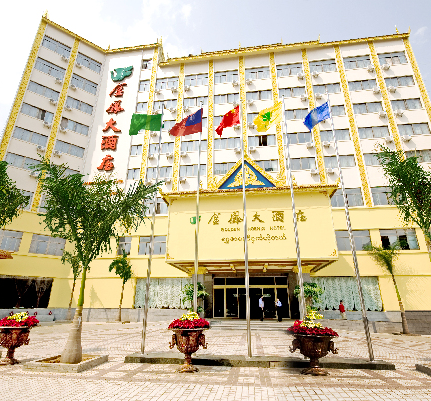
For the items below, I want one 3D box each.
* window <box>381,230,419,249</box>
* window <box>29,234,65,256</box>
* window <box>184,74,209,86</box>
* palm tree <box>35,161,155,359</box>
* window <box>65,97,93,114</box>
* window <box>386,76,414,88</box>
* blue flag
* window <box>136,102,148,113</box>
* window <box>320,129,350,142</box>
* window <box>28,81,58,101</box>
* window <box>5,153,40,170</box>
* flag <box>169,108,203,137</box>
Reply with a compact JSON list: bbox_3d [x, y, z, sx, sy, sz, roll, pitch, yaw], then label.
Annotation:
[{"bbox_3d":[15.751,3.373,21.441,2.819,1.782,0.180,-2,-20,8],"label":"window"},{"bbox_3d":[-16.710,4.509,24.958,2.857,1.853,0.200,15,-24,-38],"label":"window"},{"bbox_3d":[-2.380,-15.028,31.177,2.969,1.722,0.180,-3,-19,7],"label":"window"},{"bbox_3d":[-4.259,1.590,8.166,4.200,6.346,3.600,-3,-19,7],"label":"palm tree"},{"bbox_3d":[-16.385,-11.392,30.246,2.872,1.206,0.180,15,-24,-36],"label":"window"},{"bbox_3d":[19.499,-12.477,26.466,2.791,1.278,0.180,-2,-20,8],"label":"window"},{"bbox_3d":[3.843,-3.192,9.435,1.020,1.200,0.350,-3,-19,7],"label":"blue flag"},{"bbox_3d":[-9.018,-11.422,30.831,1.324,1.469,0.200,-3,-19,7],"label":"window"},{"bbox_3d":[12.557,-6.764,26.163,2.788,1.153,0.180,-3,-19,7],"label":"window"},{"bbox_3d":[-18.834,-12.020,27.571,2.762,1.172,0.150,15,-25,-36],"label":"window"},{"bbox_3d":[-19.911,-3.995,26.064,2.910,1.250,0.200,15,-25,-37],"label":"window"},{"bbox_3d":[-1.424,-3.740,11.950,1.639,1.521,0.400,-2,-20,8],"label":"flag"}]

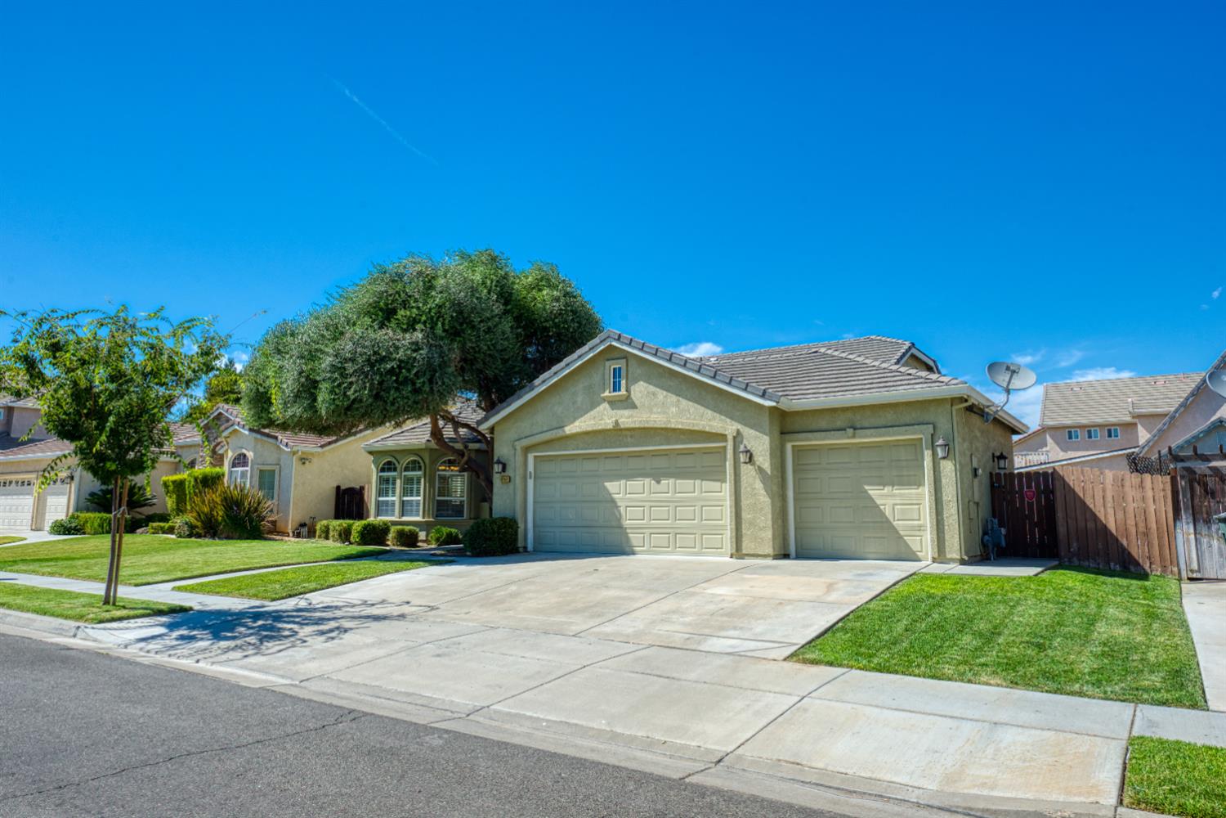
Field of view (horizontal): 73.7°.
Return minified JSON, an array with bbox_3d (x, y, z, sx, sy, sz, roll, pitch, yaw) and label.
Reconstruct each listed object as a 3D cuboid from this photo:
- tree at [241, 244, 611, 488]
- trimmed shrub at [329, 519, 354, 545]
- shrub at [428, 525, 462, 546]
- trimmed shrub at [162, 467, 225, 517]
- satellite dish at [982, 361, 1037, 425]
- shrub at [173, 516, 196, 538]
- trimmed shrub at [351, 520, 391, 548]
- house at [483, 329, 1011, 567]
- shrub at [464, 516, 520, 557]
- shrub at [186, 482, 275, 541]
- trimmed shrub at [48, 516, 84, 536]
[{"bbox_3d":[-4.981,-0.355,21.631,9.600,7.700,8.200,2,-8,-13],"label":"tree"},{"bbox_3d":[-7.965,3.625,24.058,0.800,0.760,0.800,2,-8,-18],"label":"trimmed shrub"},{"bbox_3d":[-4.628,3.493,22.567,0.920,0.600,0.850,1,-7,-11],"label":"shrub"},{"bbox_3d":[-15.095,3.281,29.344,1.400,2.330,1.500,-5,-8,33],"label":"trimmed shrub"},{"bbox_3d":[7.378,-0.336,15.167,0.880,1.150,0.750,-1,-7,8],"label":"satellite dish"},{"bbox_3d":[-15.064,4.159,28.724,0.900,0.880,0.900,4,-8,-27],"label":"shrub"},{"bbox_3d":[-6.843,3.466,23.082,1.000,0.740,0.950,-5,-8,33],"label":"trimmed shrub"},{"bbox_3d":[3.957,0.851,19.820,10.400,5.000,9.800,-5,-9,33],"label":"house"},{"bbox_3d":[-2.643,2.769,17.691,1.180,0.830,1.100,0,-7,0],"label":"shrub"},{"bbox_3d":[-12.239,3.245,26.110,2.600,1.720,2.200,-5,-8,33],"label":"shrub"},{"bbox_3d":[-19.741,4.188,29.505,1.120,0.650,1.080,-5,-8,33],"label":"trimmed shrub"}]

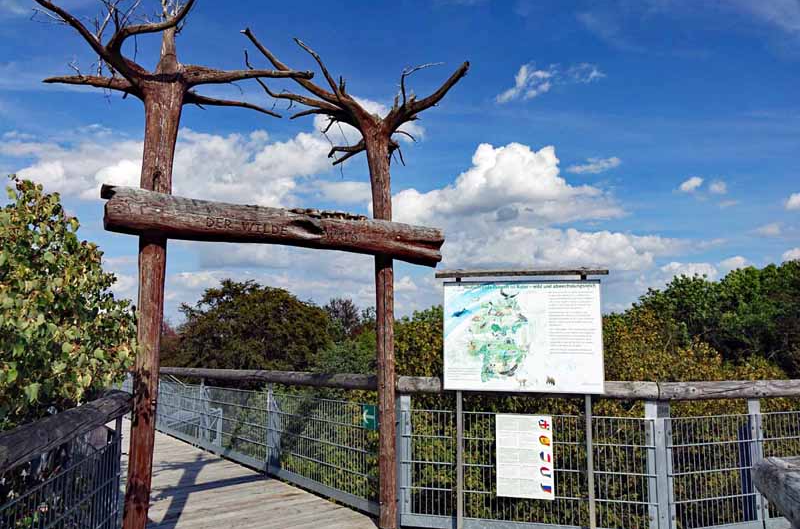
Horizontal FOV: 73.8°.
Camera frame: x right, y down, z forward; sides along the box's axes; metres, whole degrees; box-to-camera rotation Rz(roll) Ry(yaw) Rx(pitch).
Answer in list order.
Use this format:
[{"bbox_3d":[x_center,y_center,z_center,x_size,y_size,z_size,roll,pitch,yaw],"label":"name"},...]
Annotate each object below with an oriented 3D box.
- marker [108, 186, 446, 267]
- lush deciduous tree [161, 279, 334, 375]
[{"bbox_3d":[-0.703,-0.232,3.740,2.380,0.290,0.280,5,-8,-36],"label":"marker"},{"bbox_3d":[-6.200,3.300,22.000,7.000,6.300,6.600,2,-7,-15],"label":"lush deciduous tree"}]

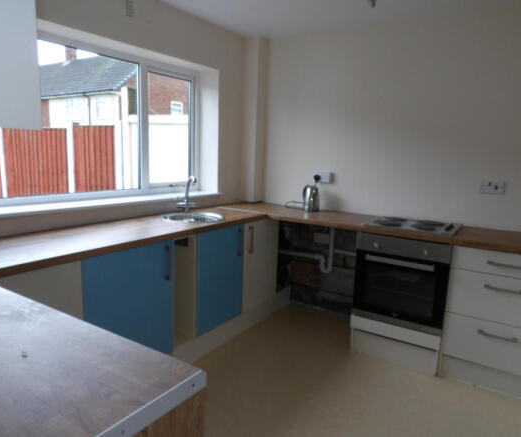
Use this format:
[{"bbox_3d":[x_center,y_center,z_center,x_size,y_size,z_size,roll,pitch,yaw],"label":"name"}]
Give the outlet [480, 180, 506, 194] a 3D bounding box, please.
[{"bbox_3d":[1.611,-0.212,2.797,0.146,0.086,0.018,8,11,32],"label":"outlet"}]

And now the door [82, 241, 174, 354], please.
[{"bbox_3d":[-0.693,0.513,2.202,0.022,0.713,0.592,8,11,32],"label":"door"}]

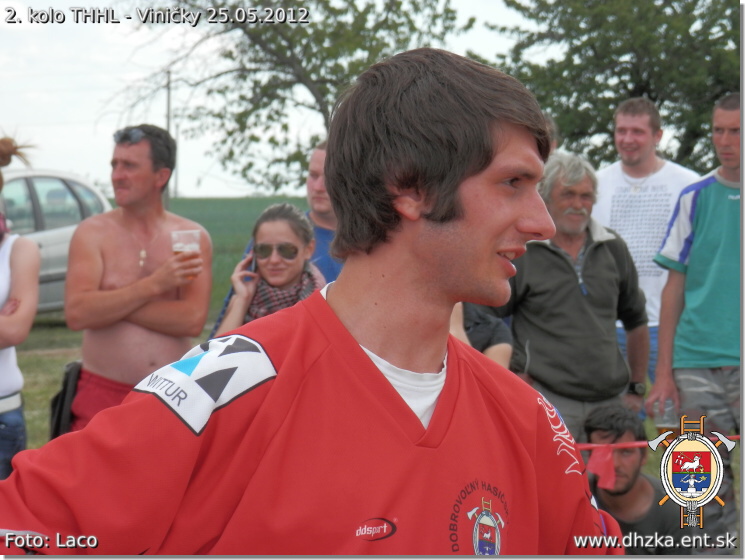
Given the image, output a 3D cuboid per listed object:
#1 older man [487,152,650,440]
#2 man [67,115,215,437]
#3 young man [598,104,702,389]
[{"bbox_3d":[0.609,0.441,10.920,0.520,1.680,0.340,0,1,-10],"label":"older man"},{"bbox_3d":[-0.704,0.400,10.620,0.480,1.740,0.360,0,1,1],"label":"man"},{"bbox_3d":[0.941,0.274,12.121,0.520,1.800,0.330,0,1,10],"label":"young man"}]

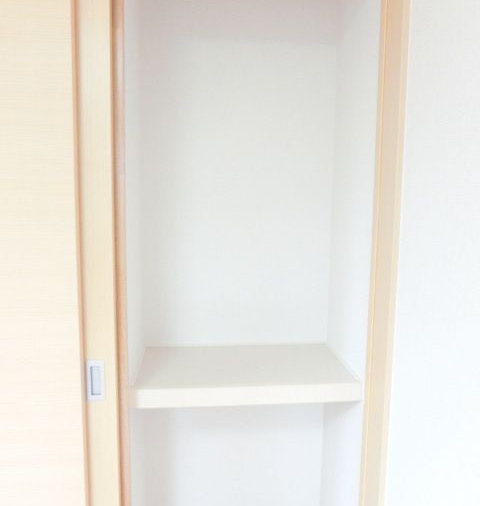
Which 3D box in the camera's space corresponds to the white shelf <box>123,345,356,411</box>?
[{"bbox_3d":[0.010,0.416,1.551,0.710,0.061,0.390,0,6,-6],"label":"white shelf"}]

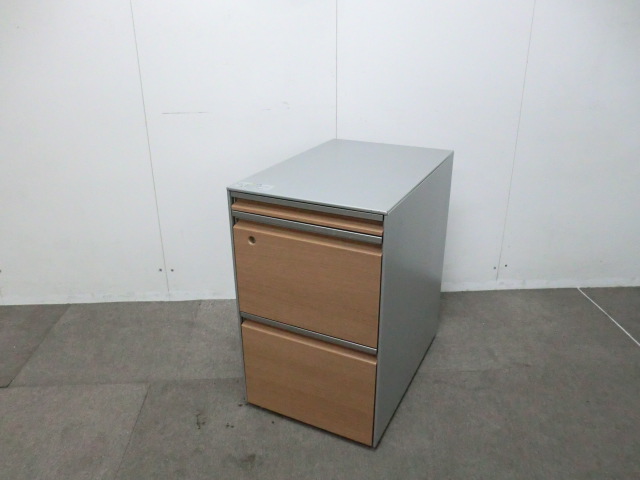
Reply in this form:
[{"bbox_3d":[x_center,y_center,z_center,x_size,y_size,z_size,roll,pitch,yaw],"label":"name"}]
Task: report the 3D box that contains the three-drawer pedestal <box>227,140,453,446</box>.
[{"bbox_3d":[0.092,0.104,1.446,0.393,0.642,0.570,11,26,25],"label":"three-drawer pedestal"}]

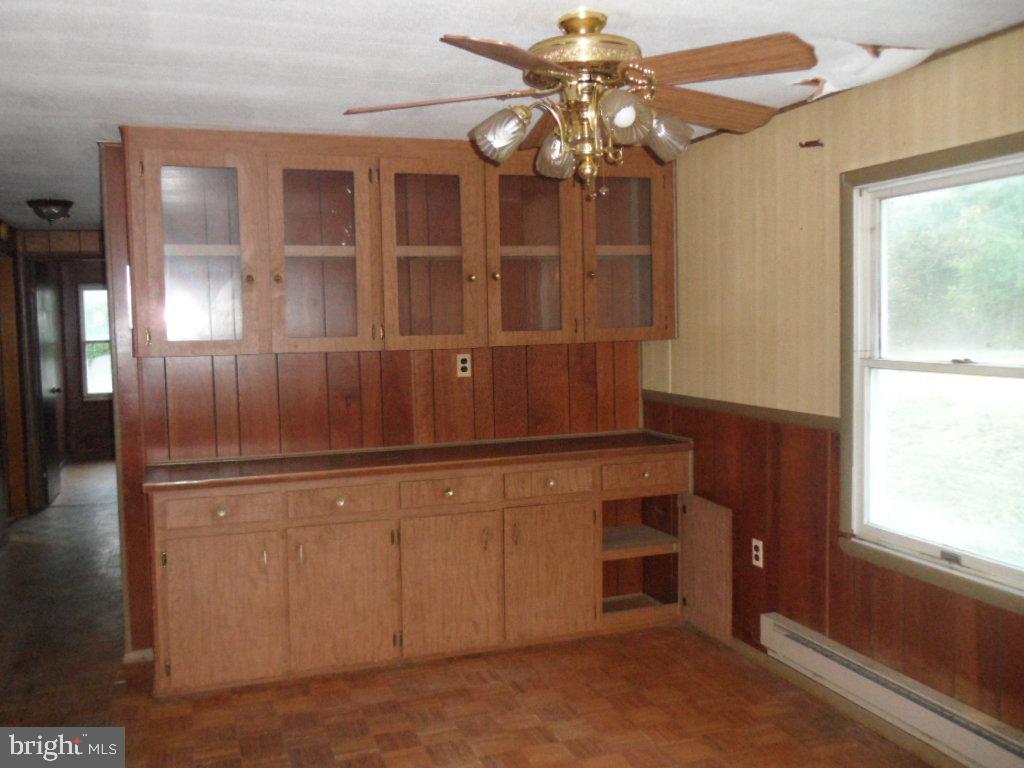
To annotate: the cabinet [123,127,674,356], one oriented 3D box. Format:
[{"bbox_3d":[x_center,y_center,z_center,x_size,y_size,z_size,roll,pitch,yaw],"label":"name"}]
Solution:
[{"bbox_3d":[-0.435,-0.639,4.306,2.516,0.926,0.376,-3,4,-19],"label":"cabinet"}]

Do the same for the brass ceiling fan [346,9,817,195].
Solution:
[{"bbox_3d":[0.181,-0.738,2.408,1.257,0.475,1.257,-3,4,-19],"label":"brass ceiling fan"}]

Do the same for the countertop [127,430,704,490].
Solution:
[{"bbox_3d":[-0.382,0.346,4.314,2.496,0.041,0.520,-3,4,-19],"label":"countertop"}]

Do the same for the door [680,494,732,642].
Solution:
[{"bbox_3d":[0.933,0.862,4.329,0.021,0.614,0.421,-3,4,-19],"label":"door"}]

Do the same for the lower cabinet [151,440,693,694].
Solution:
[{"bbox_3d":[-0.364,0.790,4.360,2.470,0.876,0.500,-3,4,-19],"label":"lower cabinet"}]

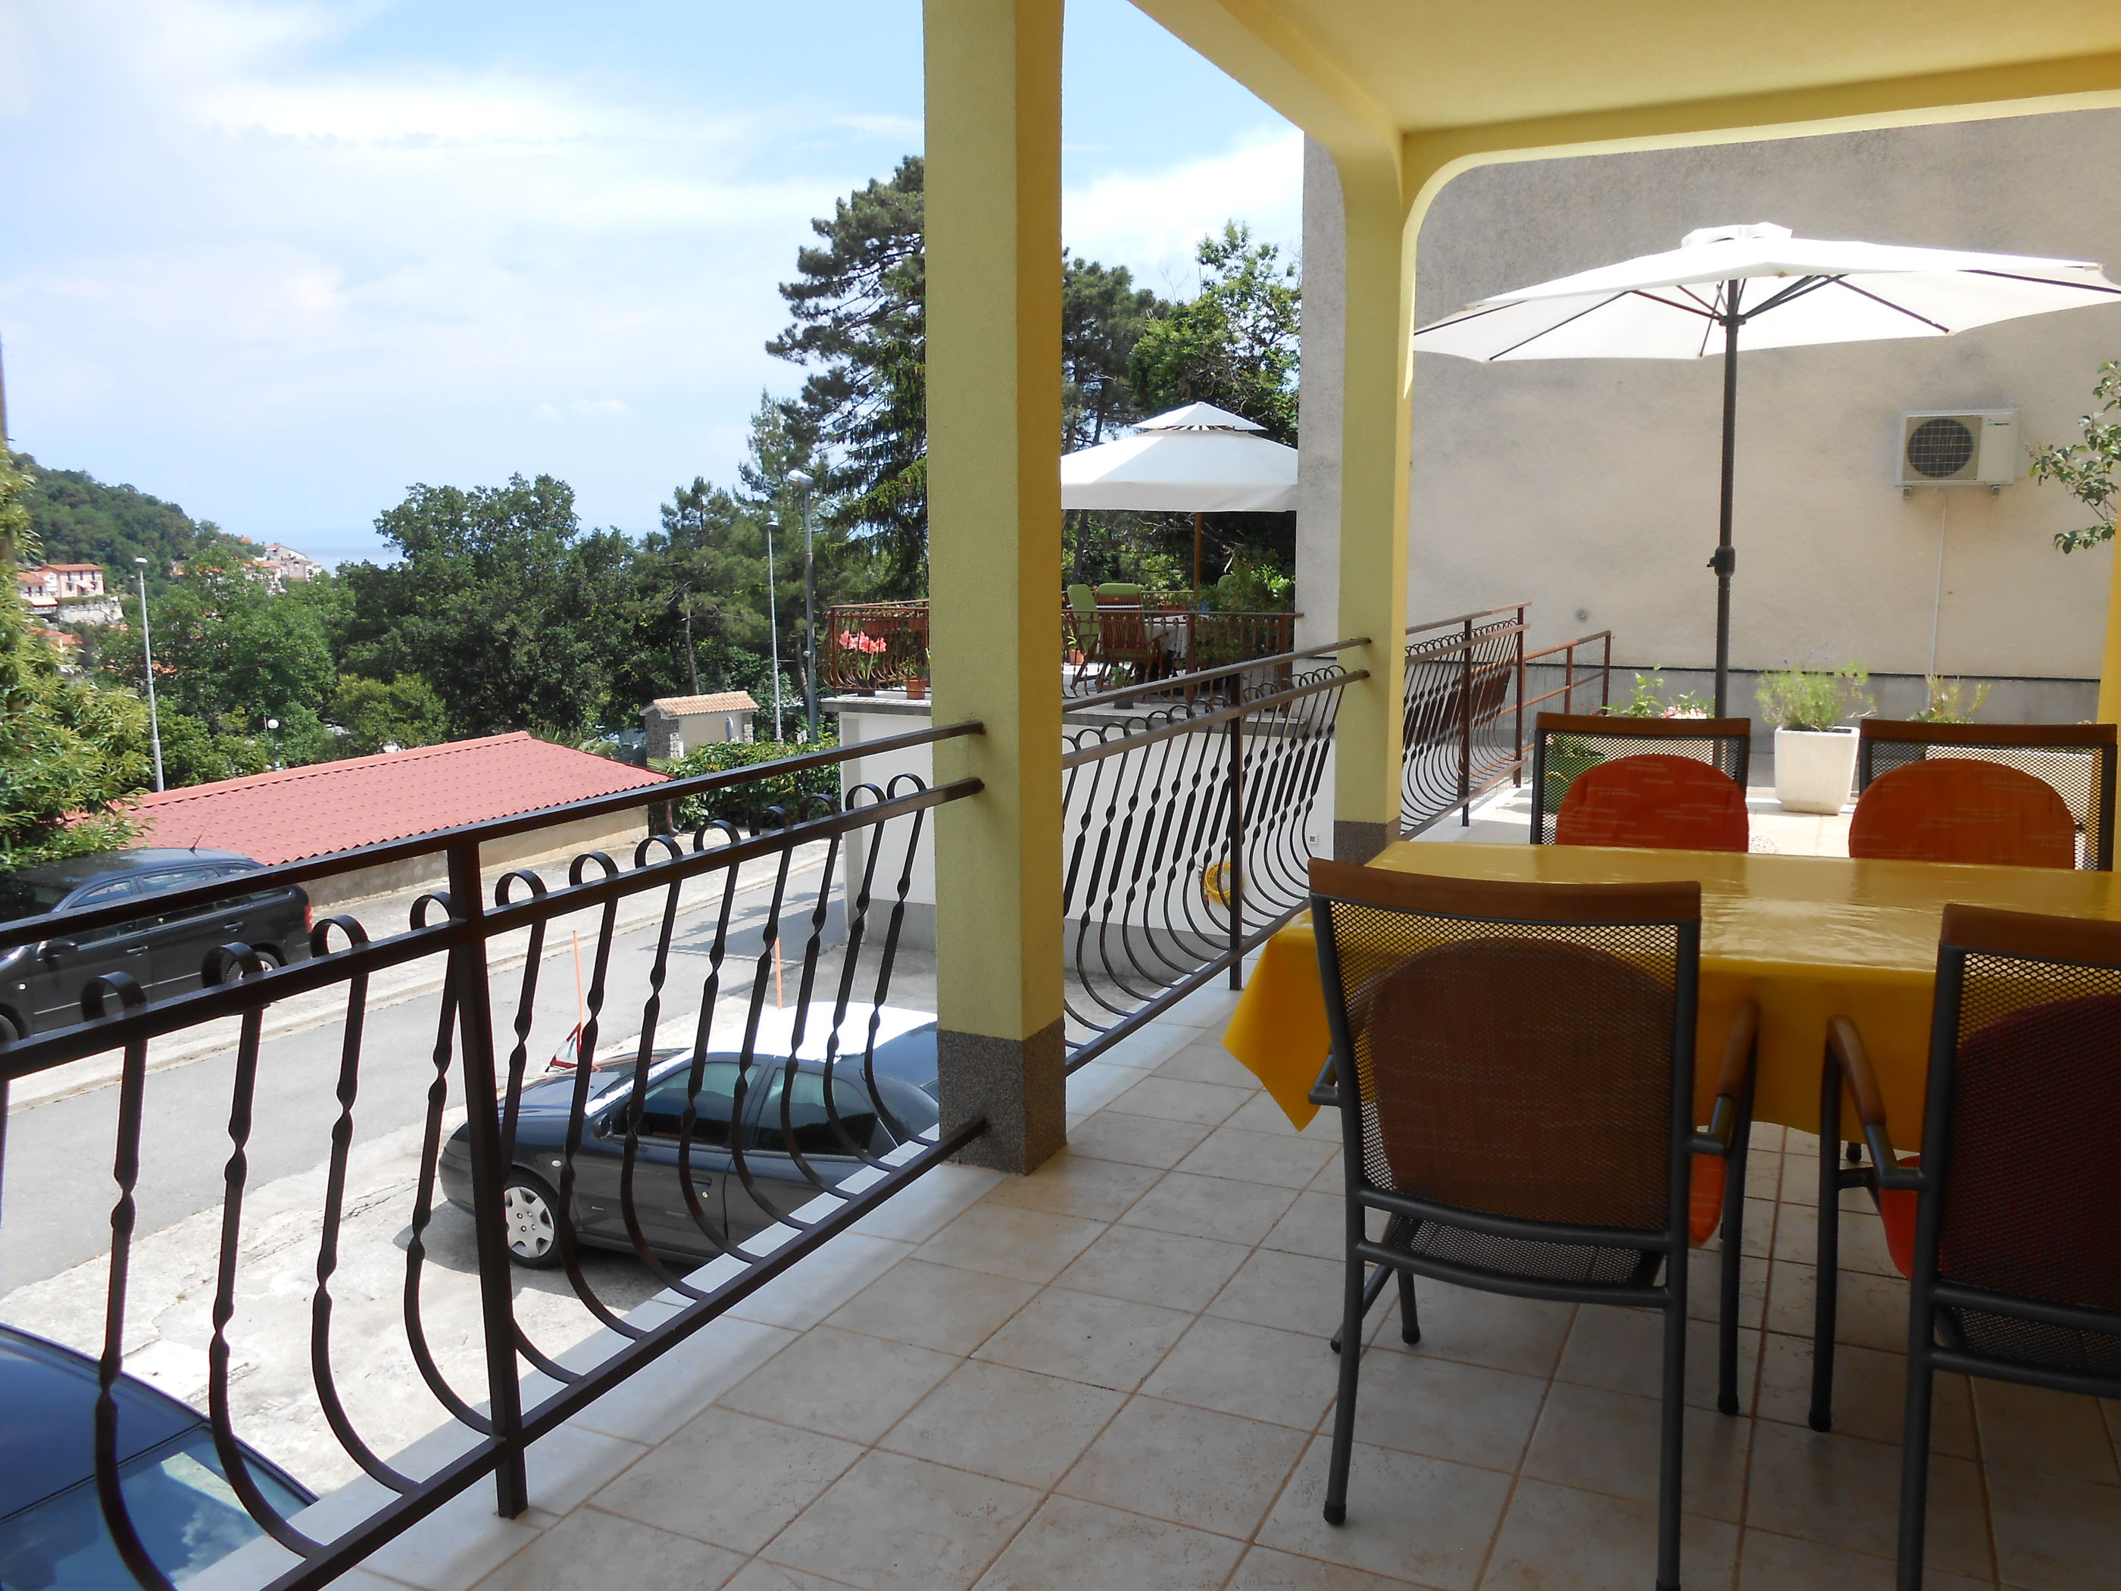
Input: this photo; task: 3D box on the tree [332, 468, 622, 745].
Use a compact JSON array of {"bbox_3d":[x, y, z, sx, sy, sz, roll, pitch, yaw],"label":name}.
[{"bbox_3d":[-18.289,-5.493,50.746,8.300,9.200,8.000,0,9,0],"label":"tree"}]

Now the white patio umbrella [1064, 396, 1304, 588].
[{"bbox_3d":[1.433,-2.619,16.697,3.900,3.050,3.900,4,10,25],"label":"white patio umbrella"}]

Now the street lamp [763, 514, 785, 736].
[{"bbox_3d":[-8.041,-4.611,44.815,0.280,6.500,0.650,-3,9,-17],"label":"street lamp"}]

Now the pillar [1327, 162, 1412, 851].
[{"bbox_3d":[1.262,-1.027,6.362,0.235,2.850,0.210,4,10,25],"label":"pillar"}]

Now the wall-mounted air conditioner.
[{"bbox_3d":[7.129,-2.750,12.675,0.790,0.565,0.290,4,10,25],"label":"wall-mounted air conditioner"}]

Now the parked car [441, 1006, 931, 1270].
[{"bbox_3d":[-1.768,2.059,9.849,4.150,1.410,1.720,2,9,19],"label":"parked car"}]

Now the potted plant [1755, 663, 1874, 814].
[{"bbox_3d":[3.936,-0.308,8.270,0.520,0.750,0.480,4,10,25],"label":"potted plant"}]

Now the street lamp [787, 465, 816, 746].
[{"bbox_3d":[-5.361,-3.893,33.798,0.650,6.200,0.250,-2,9,-12],"label":"street lamp"}]

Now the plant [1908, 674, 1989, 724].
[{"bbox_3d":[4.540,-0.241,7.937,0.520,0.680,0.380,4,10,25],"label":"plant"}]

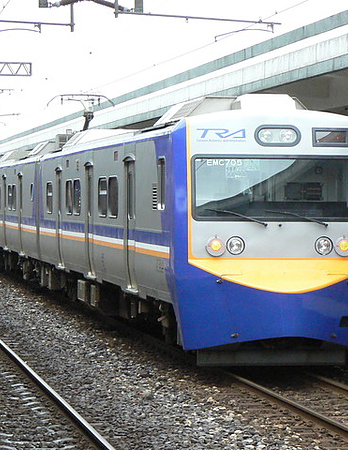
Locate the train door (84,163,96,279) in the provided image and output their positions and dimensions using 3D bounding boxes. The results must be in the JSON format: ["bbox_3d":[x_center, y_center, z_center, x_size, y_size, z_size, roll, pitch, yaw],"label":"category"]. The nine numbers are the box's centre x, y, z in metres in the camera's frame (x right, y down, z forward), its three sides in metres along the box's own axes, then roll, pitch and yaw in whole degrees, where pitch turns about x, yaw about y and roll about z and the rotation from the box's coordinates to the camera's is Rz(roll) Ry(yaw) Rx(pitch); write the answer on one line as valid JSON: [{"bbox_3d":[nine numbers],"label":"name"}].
[{"bbox_3d":[-1.568,-0.084,36.746,0.100,2.070,1.420,0,1,-9],"label":"train door"}]

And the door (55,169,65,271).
[{"bbox_3d":[-2.438,-0.149,42.001,0.100,2.050,1.250,0,1,-9],"label":"door"}]

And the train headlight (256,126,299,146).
[{"bbox_3d":[1.427,-1.209,26.989,0.620,0.285,0.120,0,1,-9],"label":"train headlight"}]

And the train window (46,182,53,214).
[{"bbox_3d":[-2.741,-0.590,43.674,0.070,0.690,1.150,0,1,-9],"label":"train window"}]

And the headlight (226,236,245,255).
[{"bbox_3d":[0.829,0.280,26.690,0.245,0.245,0.100,0,-5,-9],"label":"headlight"}]

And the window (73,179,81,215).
[{"bbox_3d":[-1.905,-0.556,38.687,0.060,0.708,1.250,0,1,-9],"label":"window"}]

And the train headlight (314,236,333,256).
[{"bbox_3d":[2.040,0.280,26.968,0.250,0.250,0.100,0,1,-9],"label":"train headlight"}]

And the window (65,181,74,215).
[{"bbox_3d":[-2.103,-0.553,39.768,0.070,0.700,1.170,0,1,-9],"label":"window"}]

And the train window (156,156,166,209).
[{"bbox_3d":[-0.179,-0.591,28.116,0.060,0.754,0.735,0,1,-9],"label":"train window"}]

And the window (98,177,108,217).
[{"bbox_3d":[-1.250,-0.498,34.675,0.060,0.717,1.250,0,1,-9],"label":"window"}]

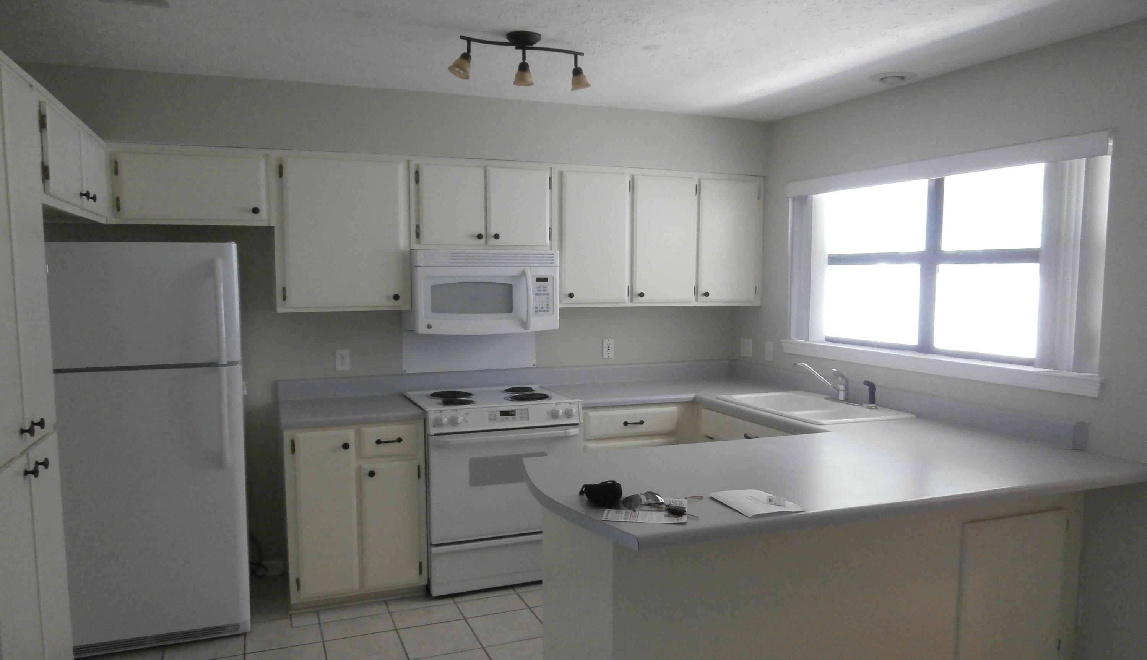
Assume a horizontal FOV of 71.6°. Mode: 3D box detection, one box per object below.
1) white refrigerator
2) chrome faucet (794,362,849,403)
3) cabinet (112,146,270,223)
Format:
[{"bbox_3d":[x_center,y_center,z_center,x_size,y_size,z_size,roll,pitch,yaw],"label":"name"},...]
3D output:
[{"bbox_3d":[-1.865,0.464,3.527,0.752,1.667,0.768,-1,4,-22],"label":"white refrigerator"},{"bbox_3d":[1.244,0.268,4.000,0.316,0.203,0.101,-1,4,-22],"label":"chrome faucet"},{"bbox_3d":[-1.782,-0.665,3.757,0.656,0.353,0.338,-1,4,-22],"label":"cabinet"}]

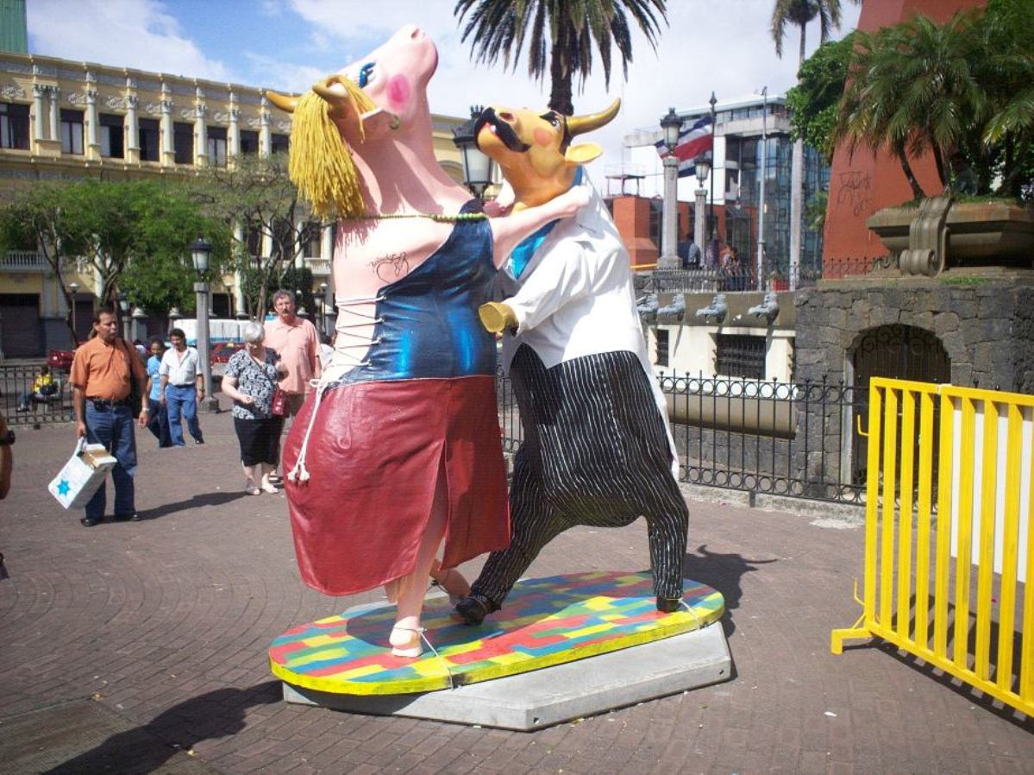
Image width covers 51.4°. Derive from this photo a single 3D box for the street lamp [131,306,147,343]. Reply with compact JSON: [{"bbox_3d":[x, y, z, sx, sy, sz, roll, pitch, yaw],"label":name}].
[{"bbox_3d":[-17.572,-2.507,50.000,0.700,2.600,0.700,0,5,0],"label":"street lamp"}]

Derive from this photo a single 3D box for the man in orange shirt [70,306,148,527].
[{"bbox_3d":[-3.181,0.226,8.400,0.580,1.700,0.380,-3,5,-30],"label":"man in orange shirt"}]

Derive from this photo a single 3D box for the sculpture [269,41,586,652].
[{"bbox_3d":[-0.468,-0.202,4.900,1.360,2.720,0.840,-3,5,-28],"label":"sculpture"}]

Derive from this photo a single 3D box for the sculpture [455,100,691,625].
[{"bbox_3d":[0.237,-0.080,5.030,1.030,2.330,0.800,-2,5,-17],"label":"sculpture"}]

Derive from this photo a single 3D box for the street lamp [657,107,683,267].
[{"bbox_3d":[3.053,-3.976,21.500,0.520,3.350,0.520,0,5,0],"label":"street lamp"}]

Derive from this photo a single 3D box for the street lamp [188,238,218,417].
[{"bbox_3d":[-6.058,-1.227,20.800,0.500,3.450,0.500,0,5,0],"label":"street lamp"}]

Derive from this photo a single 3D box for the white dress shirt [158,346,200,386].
[{"bbox_3d":[-4.769,-0.311,15.200,0.570,0.560,0.310,-1,5,-11],"label":"white dress shirt"}]

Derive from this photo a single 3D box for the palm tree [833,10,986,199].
[{"bbox_3d":[4.490,-3.232,12.300,1.750,2.150,1.750,2,5,22],"label":"palm tree"}]

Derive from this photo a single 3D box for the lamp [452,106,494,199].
[{"bbox_3d":[-0.382,-0.954,10.440,0.500,3.500,0.500,0,5,0],"label":"lamp"}]

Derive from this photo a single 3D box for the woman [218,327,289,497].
[{"bbox_3d":[-2.471,0.181,10.000,0.600,1.570,0.420,-2,5,-18],"label":"woman"}]

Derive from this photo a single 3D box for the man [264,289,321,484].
[{"bbox_3d":[-2.147,-0.004,10.250,0.560,1.840,0.380,-1,5,-12],"label":"man"}]

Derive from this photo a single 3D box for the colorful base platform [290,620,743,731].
[{"bbox_3d":[-0.024,1.158,4.985,2.250,0.180,1.600,-3,5,-33],"label":"colorful base platform"}]

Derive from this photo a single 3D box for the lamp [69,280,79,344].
[{"bbox_3d":[-20.130,-2.890,49.000,0.420,3.900,0.420,0,5,0],"label":"lamp"}]

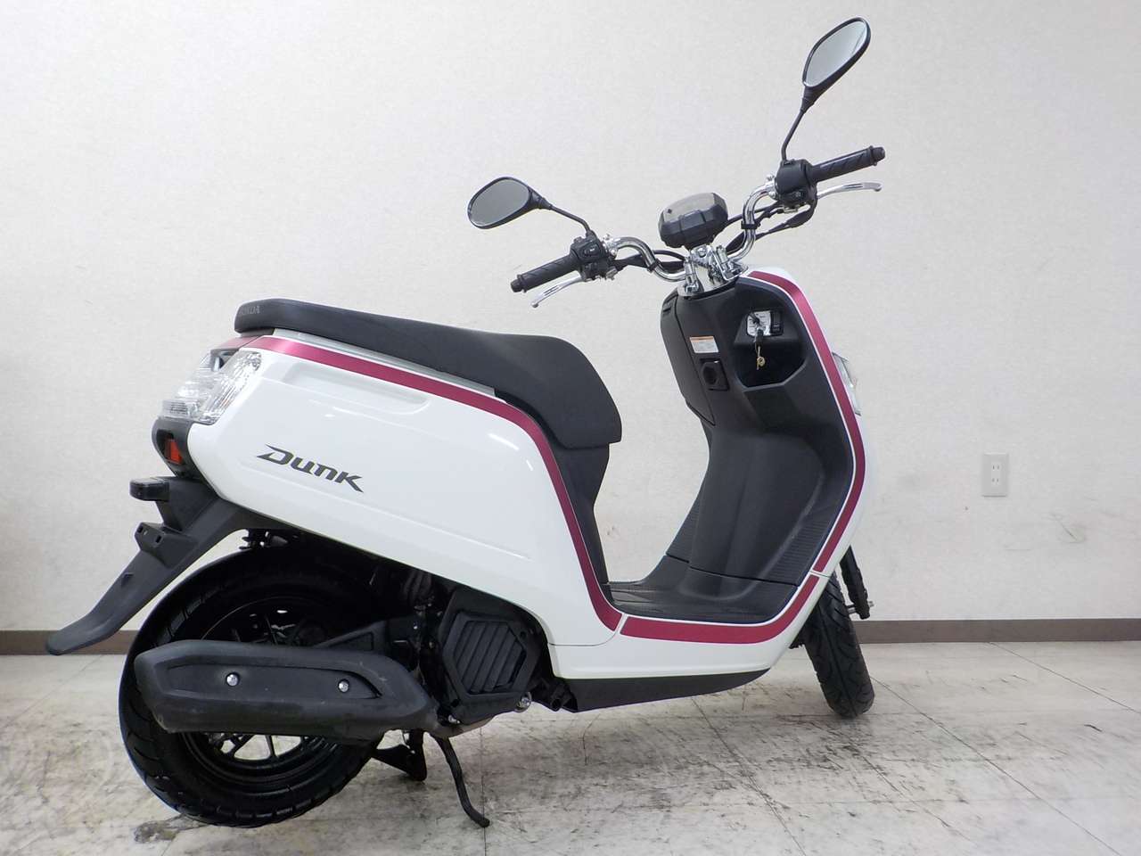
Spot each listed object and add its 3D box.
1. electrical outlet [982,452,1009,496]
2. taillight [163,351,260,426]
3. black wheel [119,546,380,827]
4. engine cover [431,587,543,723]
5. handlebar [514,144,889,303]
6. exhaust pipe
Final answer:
[{"bbox_3d":[1.140,0.126,2.653,0.072,0.118,0.010,1,2,-6],"label":"electrical outlet"},{"bbox_3d":[-0.530,-0.065,1.435,0.115,0.110,0.215,-1,2,-33],"label":"taillight"},{"bbox_3d":[-0.460,0.392,1.500,0.416,0.416,0.095,-1,2,-33],"label":"black wheel"},{"bbox_3d":[-0.130,0.354,1.562,0.170,0.195,0.080,-1,2,-33],"label":"engine cover"},{"bbox_3d":[0.237,-0.353,1.835,0.700,0.190,0.210,-17,-10,15],"label":"handlebar"},{"bbox_3d":[-0.388,0.364,1.402,0.425,0.125,0.120,12,-5,-32],"label":"exhaust pipe"}]

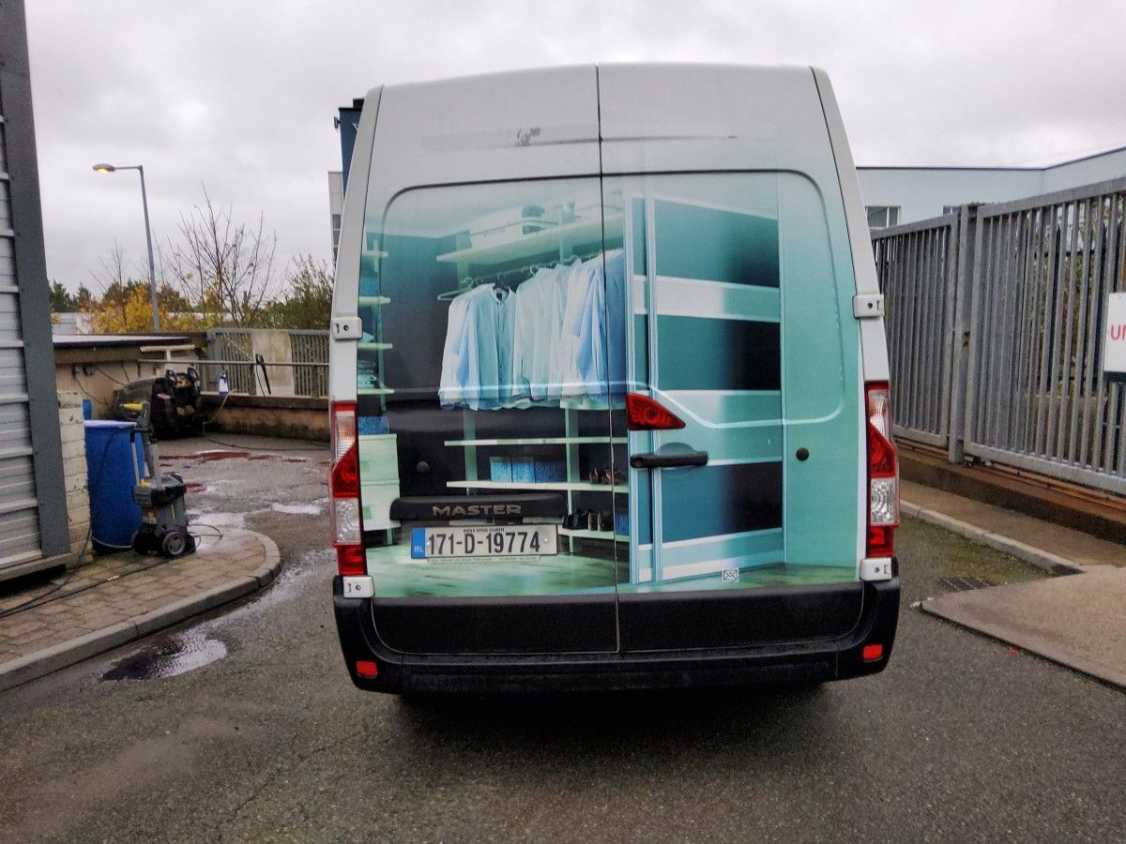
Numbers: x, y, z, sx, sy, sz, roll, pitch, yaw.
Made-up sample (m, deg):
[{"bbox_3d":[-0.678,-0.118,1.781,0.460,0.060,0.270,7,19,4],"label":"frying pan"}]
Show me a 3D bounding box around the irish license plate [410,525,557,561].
[{"bbox_3d":[-0.281,0.431,3.046,0.523,0.112,0.015,-2,7,1],"label":"irish license plate"}]

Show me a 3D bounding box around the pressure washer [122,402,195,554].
[{"bbox_3d":[-2.816,0.387,5.885,0.360,1.050,0.380,2,8,26],"label":"pressure washer"}]

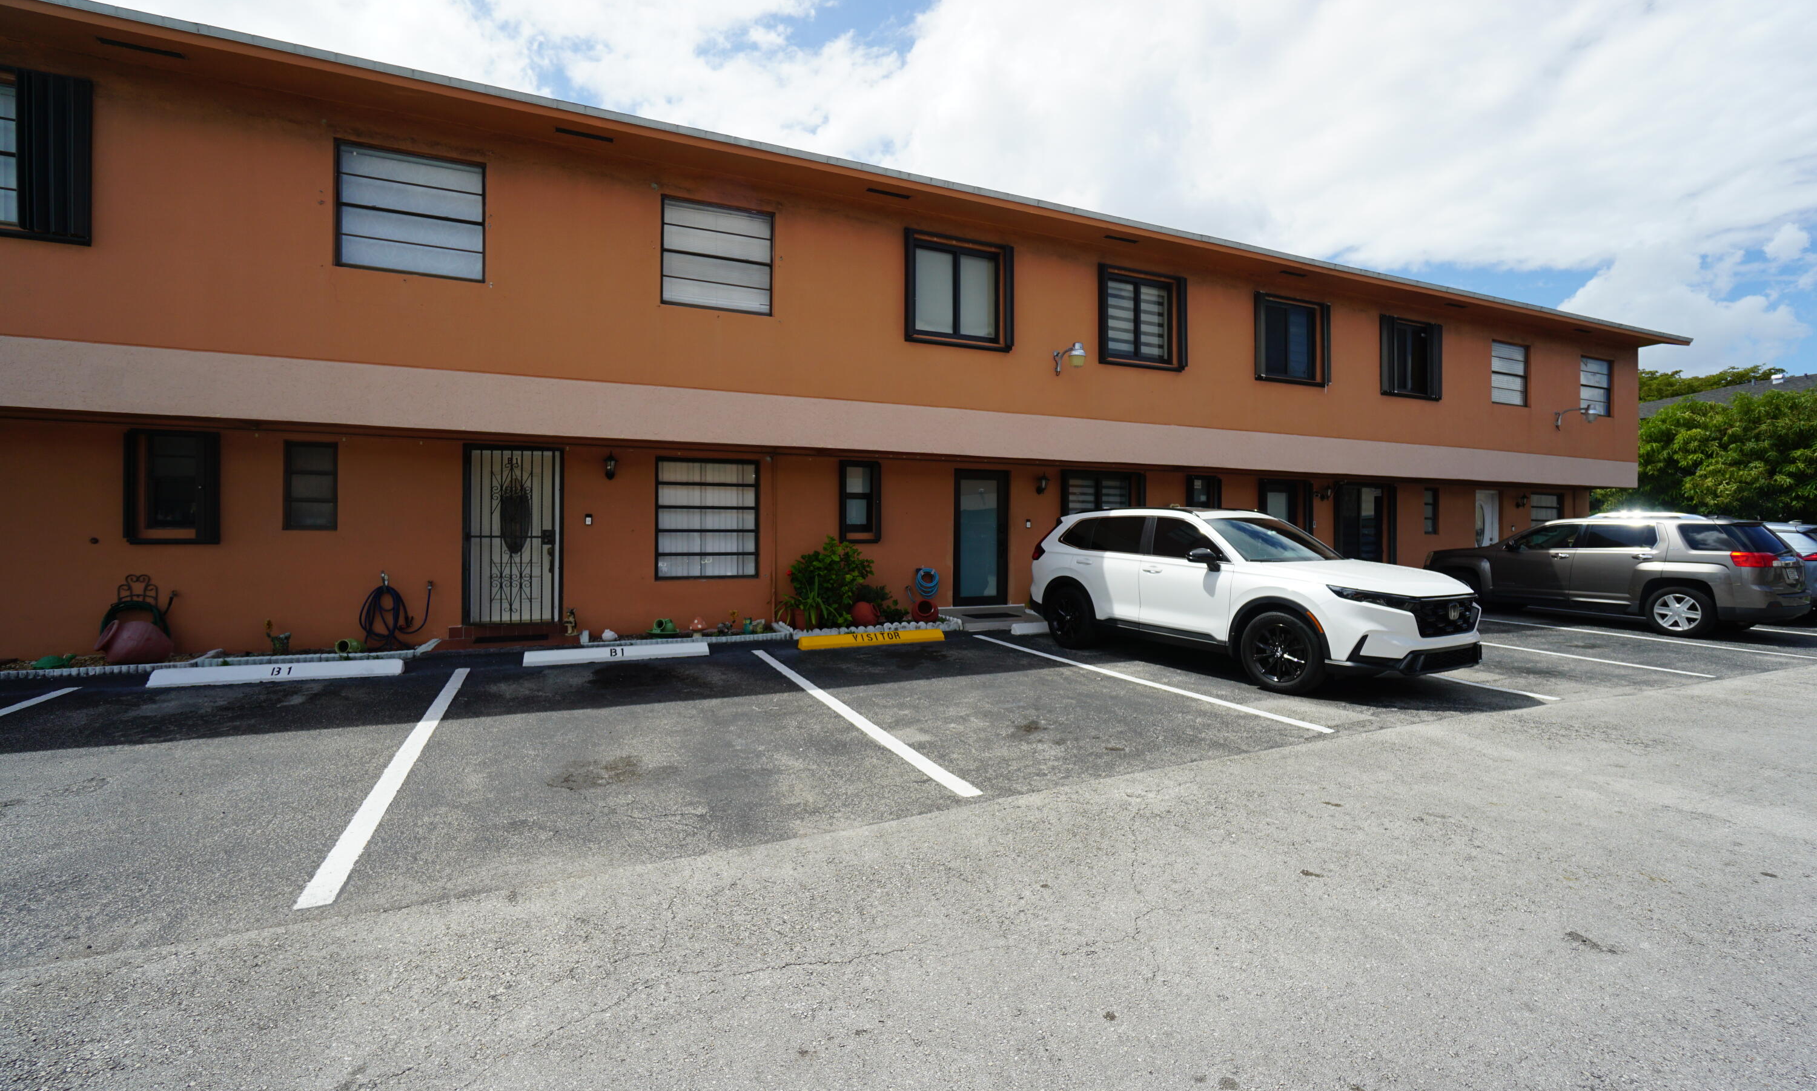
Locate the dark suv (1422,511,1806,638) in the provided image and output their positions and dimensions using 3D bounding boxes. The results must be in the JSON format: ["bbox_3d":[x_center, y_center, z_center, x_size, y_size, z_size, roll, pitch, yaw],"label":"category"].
[{"bbox_3d":[10.925,0.378,12.166,1.850,1.720,4.700,0,2,-23],"label":"dark suv"}]

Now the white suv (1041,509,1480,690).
[{"bbox_3d":[3.311,0.414,8.278,1.870,1.685,4.694,0,2,-30],"label":"white suv"}]

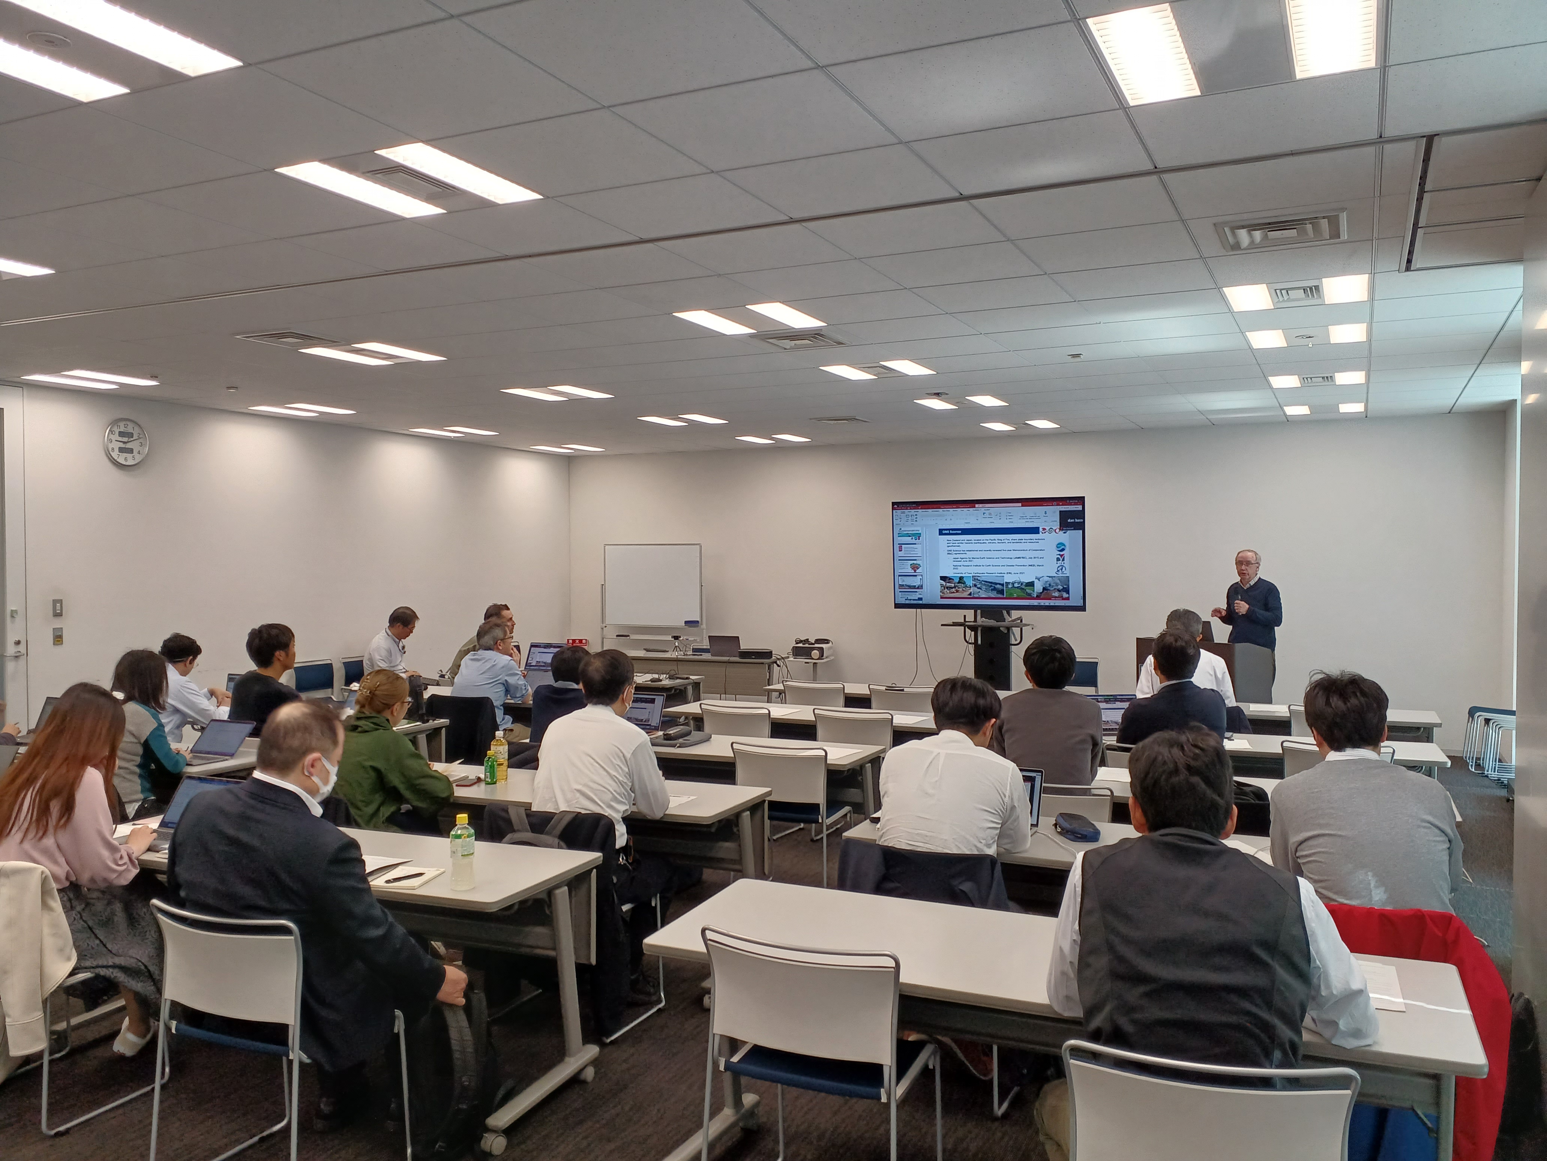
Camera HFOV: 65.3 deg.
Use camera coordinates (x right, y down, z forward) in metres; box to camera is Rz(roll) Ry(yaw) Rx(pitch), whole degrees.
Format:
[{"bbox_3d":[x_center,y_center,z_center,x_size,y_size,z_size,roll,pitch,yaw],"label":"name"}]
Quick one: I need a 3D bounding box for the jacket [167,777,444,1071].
[{"bbox_3d":[-1.172,0.833,3.073,0.670,0.680,0.520,0,1,26],"label":"jacket"}]

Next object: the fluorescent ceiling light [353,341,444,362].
[{"bbox_3d":[-2.152,-1.326,6.958,0.185,0.050,0.605,0,1,26],"label":"fluorescent ceiling light"}]

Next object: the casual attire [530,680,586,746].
[{"bbox_3d":[-0.959,0.802,5.782,0.500,0.680,0.460,0,1,26],"label":"casual attire"}]

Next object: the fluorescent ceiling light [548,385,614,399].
[{"bbox_3d":[-1.384,-1.369,8.694,0.182,0.050,0.600,0,1,26],"label":"fluorescent ceiling light"}]

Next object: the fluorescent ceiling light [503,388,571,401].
[{"bbox_3d":[-1.838,-1.429,9.292,0.195,0.060,0.635,1,1,26],"label":"fluorescent ceiling light"}]

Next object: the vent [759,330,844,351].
[{"bbox_3d":[0.143,-1.323,6.611,0.450,0.050,0.450,0,1,26],"label":"vent"}]

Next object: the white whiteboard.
[{"bbox_3d":[-1.305,0.052,13.033,1.230,0.905,0.050,0,1,26],"label":"white whiteboard"}]

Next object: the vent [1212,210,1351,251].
[{"bbox_3d":[1.853,-1.269,4.390,0.428,0.040,0.445,0,1,26],"label":"vent"}]

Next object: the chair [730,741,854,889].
[{"bbox_3d":[0.103,1.147,5.743,0.490,0.765,0.490,0,1,21],"label":"chair"}]

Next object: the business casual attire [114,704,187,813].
[{"bbox_3d":[-2.715,0.753,5.219,0.430,0.530,0.400,1,1,26],"label":"business casual attire"}]

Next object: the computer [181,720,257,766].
[{"bbox_3d":[-2.606,0.743,5.557,0.305,0.170,0.315,0,1,26],"label":"computer"}]

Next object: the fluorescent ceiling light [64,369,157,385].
[{"bbox_3d":[-4.677,-1.428,8.514,0.195,0.060,0.635,1,1,26],"label":"fluorescent ceiling light"}]

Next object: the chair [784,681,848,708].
[{"bbox_3d":[0.373,1.101,8.552,0.490,0.765,0.490,0,1,26],"label":"chair"}]

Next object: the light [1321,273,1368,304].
[{"bbox_3d":[2.564,-1.306,5.398,0.180,0.040,0.575,0,1,26],"label":"light"}]

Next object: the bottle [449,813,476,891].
[{"bbox_3d":[-0.884,0.766,3.443,0.070,0.215,0.070,0,1,0],"label":"bottle"}]

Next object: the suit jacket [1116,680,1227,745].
[{"bbox_3d":[1.878,0.792,5.695,0.510,0.660,0.460,0,1,26],"label":"suit jacket"}]

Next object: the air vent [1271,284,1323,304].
[{"bbox_3d":[2.362,-1.288,5.431,0.206,0.040,0.320,0,1,26],"label":"air vent"}]

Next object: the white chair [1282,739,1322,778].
[{"bbox_3d":[2.644,1.142,5.652,0.480,0.800,0.530,0,1,26],"label":"white chair"}]

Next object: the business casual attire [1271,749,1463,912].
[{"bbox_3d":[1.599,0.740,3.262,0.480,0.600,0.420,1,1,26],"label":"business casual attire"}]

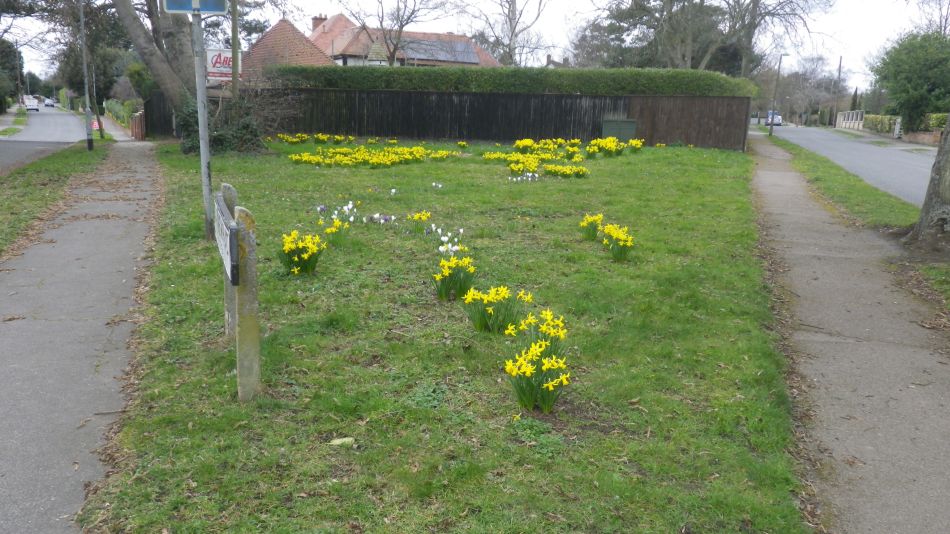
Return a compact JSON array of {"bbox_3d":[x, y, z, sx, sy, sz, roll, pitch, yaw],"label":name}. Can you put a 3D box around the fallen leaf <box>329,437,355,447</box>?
[{"bbox_3d":[-0.597,0.784,3.152,0.120,0.025,0.065,-2,13,-14],"label":"fallen leaf"}]

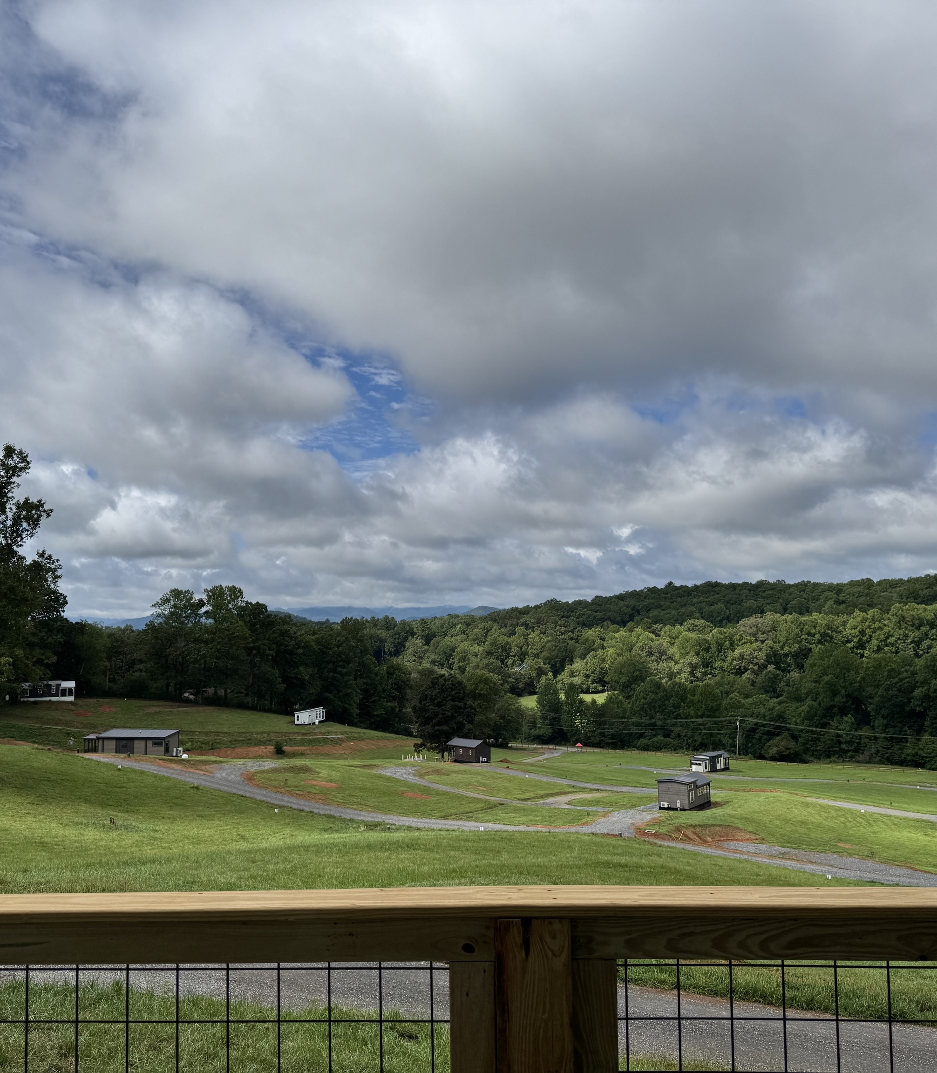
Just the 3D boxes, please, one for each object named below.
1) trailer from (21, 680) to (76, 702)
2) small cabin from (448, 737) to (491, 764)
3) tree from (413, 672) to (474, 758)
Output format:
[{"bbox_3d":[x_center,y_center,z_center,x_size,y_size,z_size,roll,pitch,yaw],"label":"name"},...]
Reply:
[{"bbox_3d":[-84.575,31.166,200.000,9.700,3.750,3.600,2,-5,-25],"label":"trailer"},{"bbox_3d":[0.099,38.036,176.000,6.300,3.750,3.800,-4,-7,42],"label":"small cabin"},{"bbox_3d":[-4.561,33.234,184.000,11.200,15.600,11.000,0,-5,0],"label":"tree"}]

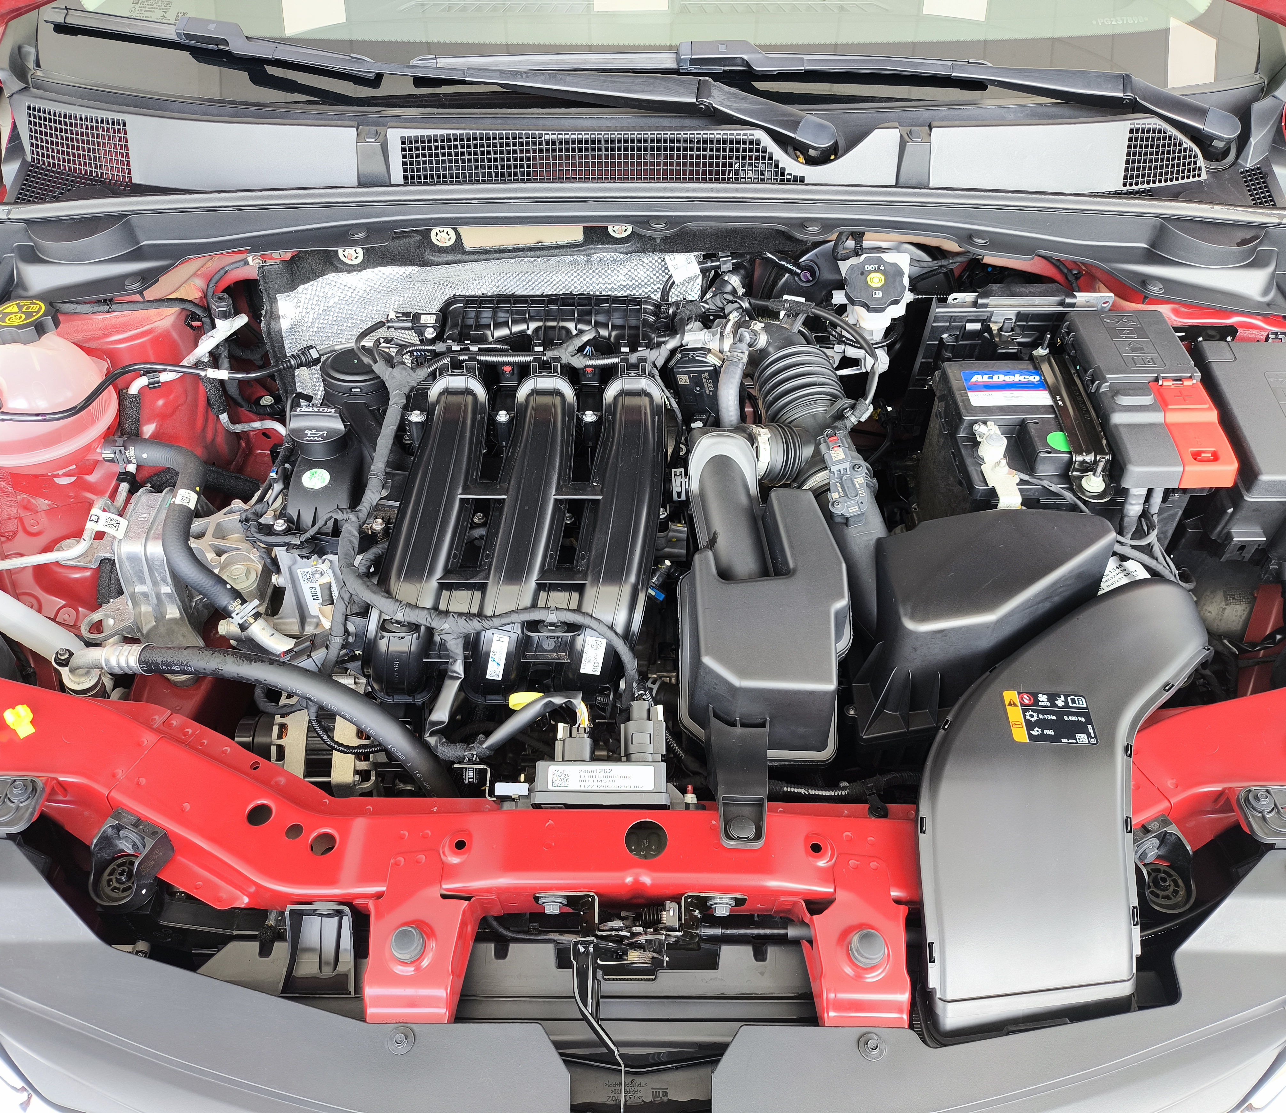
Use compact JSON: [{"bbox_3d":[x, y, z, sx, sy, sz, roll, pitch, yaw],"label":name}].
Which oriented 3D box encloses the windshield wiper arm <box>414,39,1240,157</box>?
[{"bbox_3d":[0.182,-0.486,1.099,0.851,0.050,0.075,7,77,3],"label":"windshield wiper arm"}]

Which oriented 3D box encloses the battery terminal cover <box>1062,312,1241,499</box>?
[{"bbox_3d":[0.526,-0.162,1.118,0.123,0.080,0.207,0,48,0],"label":"battery terminal cover"}]

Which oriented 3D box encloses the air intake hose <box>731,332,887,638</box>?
[{"bbox_3d":[0.173,-0.096,1.113,0.153,0.130,0.380,0,48,0],"label":"air intake hose"}]

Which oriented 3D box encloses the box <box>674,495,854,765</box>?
[{"bbox_3d":[0.114,0.074,0.993,0.157,0.155,0.235,0,48,0],"label":"box"}]

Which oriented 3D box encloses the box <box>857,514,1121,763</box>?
[{"bbox_3d":[0.325,0.076,1.021,0.250,0.190,0.180,0,48,0],"label":"box"}]

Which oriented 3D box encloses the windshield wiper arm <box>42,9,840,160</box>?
[{"bbox_3d":[-0.221,-0.506,1.101,0.860,0.050,0.075,11,77,5],"label":"windshield wiper arm"}]

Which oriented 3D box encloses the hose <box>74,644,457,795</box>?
[{"bbox_3d":[-0.345,0.150,0.985,0.340,0.125,0.120,0,48,0],"label":"hose"}]

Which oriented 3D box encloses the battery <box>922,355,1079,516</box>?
[{"bbox_3d":[0.452,-0.091,1.185,0.242,0.185,0.175,0,48,0],"label":"battery"}]

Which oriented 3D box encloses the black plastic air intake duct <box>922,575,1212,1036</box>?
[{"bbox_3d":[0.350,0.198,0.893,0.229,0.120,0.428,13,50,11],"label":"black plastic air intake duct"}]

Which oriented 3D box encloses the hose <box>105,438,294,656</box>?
[{"bbox_3d":[-0.445,-0.009,1.069,0.230,0.110,0.230,0,48,0],"label":"hose"}]

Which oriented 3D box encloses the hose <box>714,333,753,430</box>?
[{"bbox_3d":[0.103,-0.195,1.221,0.038,0.100,0.060,0,48,0],"label":"hose"}]

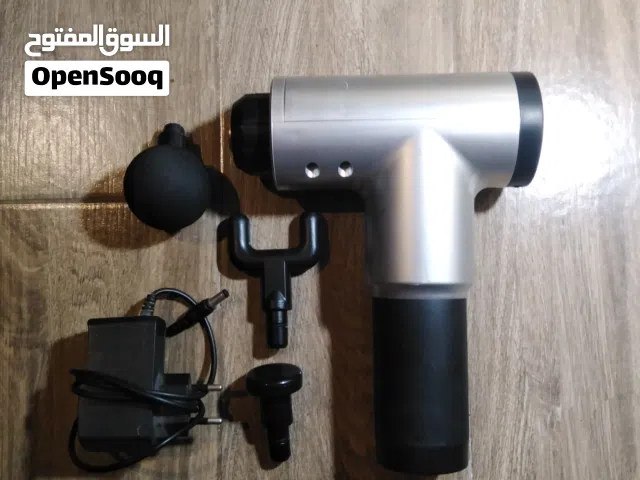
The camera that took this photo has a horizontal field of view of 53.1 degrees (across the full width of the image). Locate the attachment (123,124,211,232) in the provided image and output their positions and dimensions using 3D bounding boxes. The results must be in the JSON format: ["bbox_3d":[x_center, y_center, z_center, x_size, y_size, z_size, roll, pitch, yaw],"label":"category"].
[{"bbox_3d":[-0.090,-0.040,0.384,0.050,0.050,0.071,0,63,2],"label":"attachment"}]

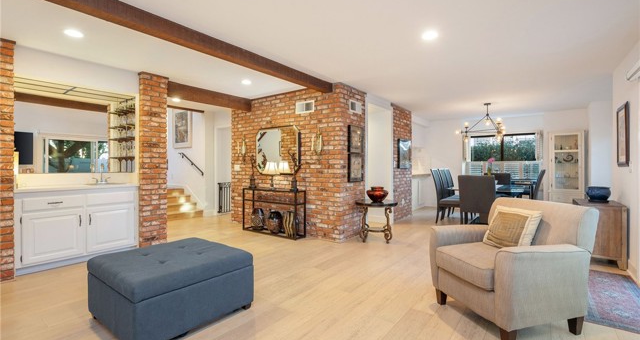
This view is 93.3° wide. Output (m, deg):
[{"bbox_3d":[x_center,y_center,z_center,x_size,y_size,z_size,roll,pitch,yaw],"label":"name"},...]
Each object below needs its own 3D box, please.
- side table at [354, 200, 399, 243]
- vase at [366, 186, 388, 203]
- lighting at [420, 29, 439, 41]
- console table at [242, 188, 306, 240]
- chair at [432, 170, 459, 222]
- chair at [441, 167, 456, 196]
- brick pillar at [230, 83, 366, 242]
[{"bbox_3d":[0.907,0.811,4.776,0.660,0.600,0.660,0,0,0],"label":"side table"},{"bbox_3d":[0.914,0.390,4.770,0.340,0.250,0.340,0,0,11],"label":"vase"},{"bbox_3d":[1.096,-1.336,3.017,0.165,0.030,0.165,0,1,37],"label":"lighting"},{"bbox_3d":[-0.799,0.722,5.262,1.297,0.775,0.270,0,1,37],"label":"console table"},{"bbox_3d":[2.679,0.540,6.261,0.600,1.110,0.470,0,1,37],"label":"chair"},{"bbox_3d":[3.111,0.534,6.837,0.600,1.110,0.480,0,1,37],"label":"chair"},{"bbox_3d":[-0.500,-0.112,5.715,2.657,2.430,0.837,0,1,37],"label":"brick pillar"}]

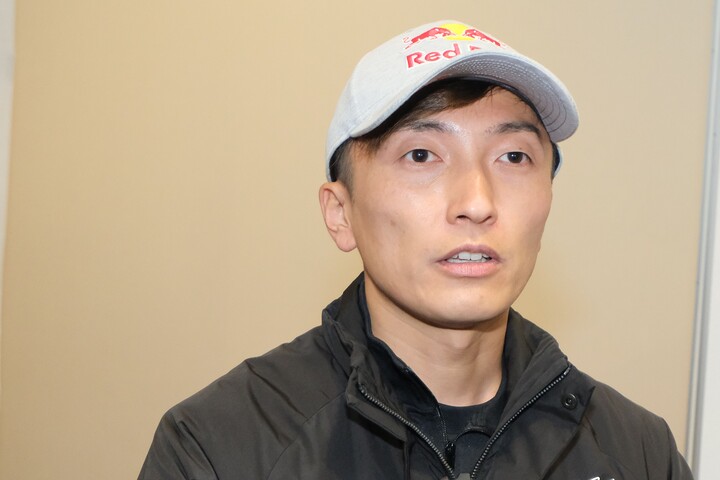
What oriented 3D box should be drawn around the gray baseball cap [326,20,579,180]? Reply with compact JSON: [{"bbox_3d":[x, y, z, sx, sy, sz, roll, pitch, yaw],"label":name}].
[{"bbox_3d":[0.068,-0.114,1.000,0.180,0.138,0.262,2,-20,-12],"label":"gray baseball cap"}]

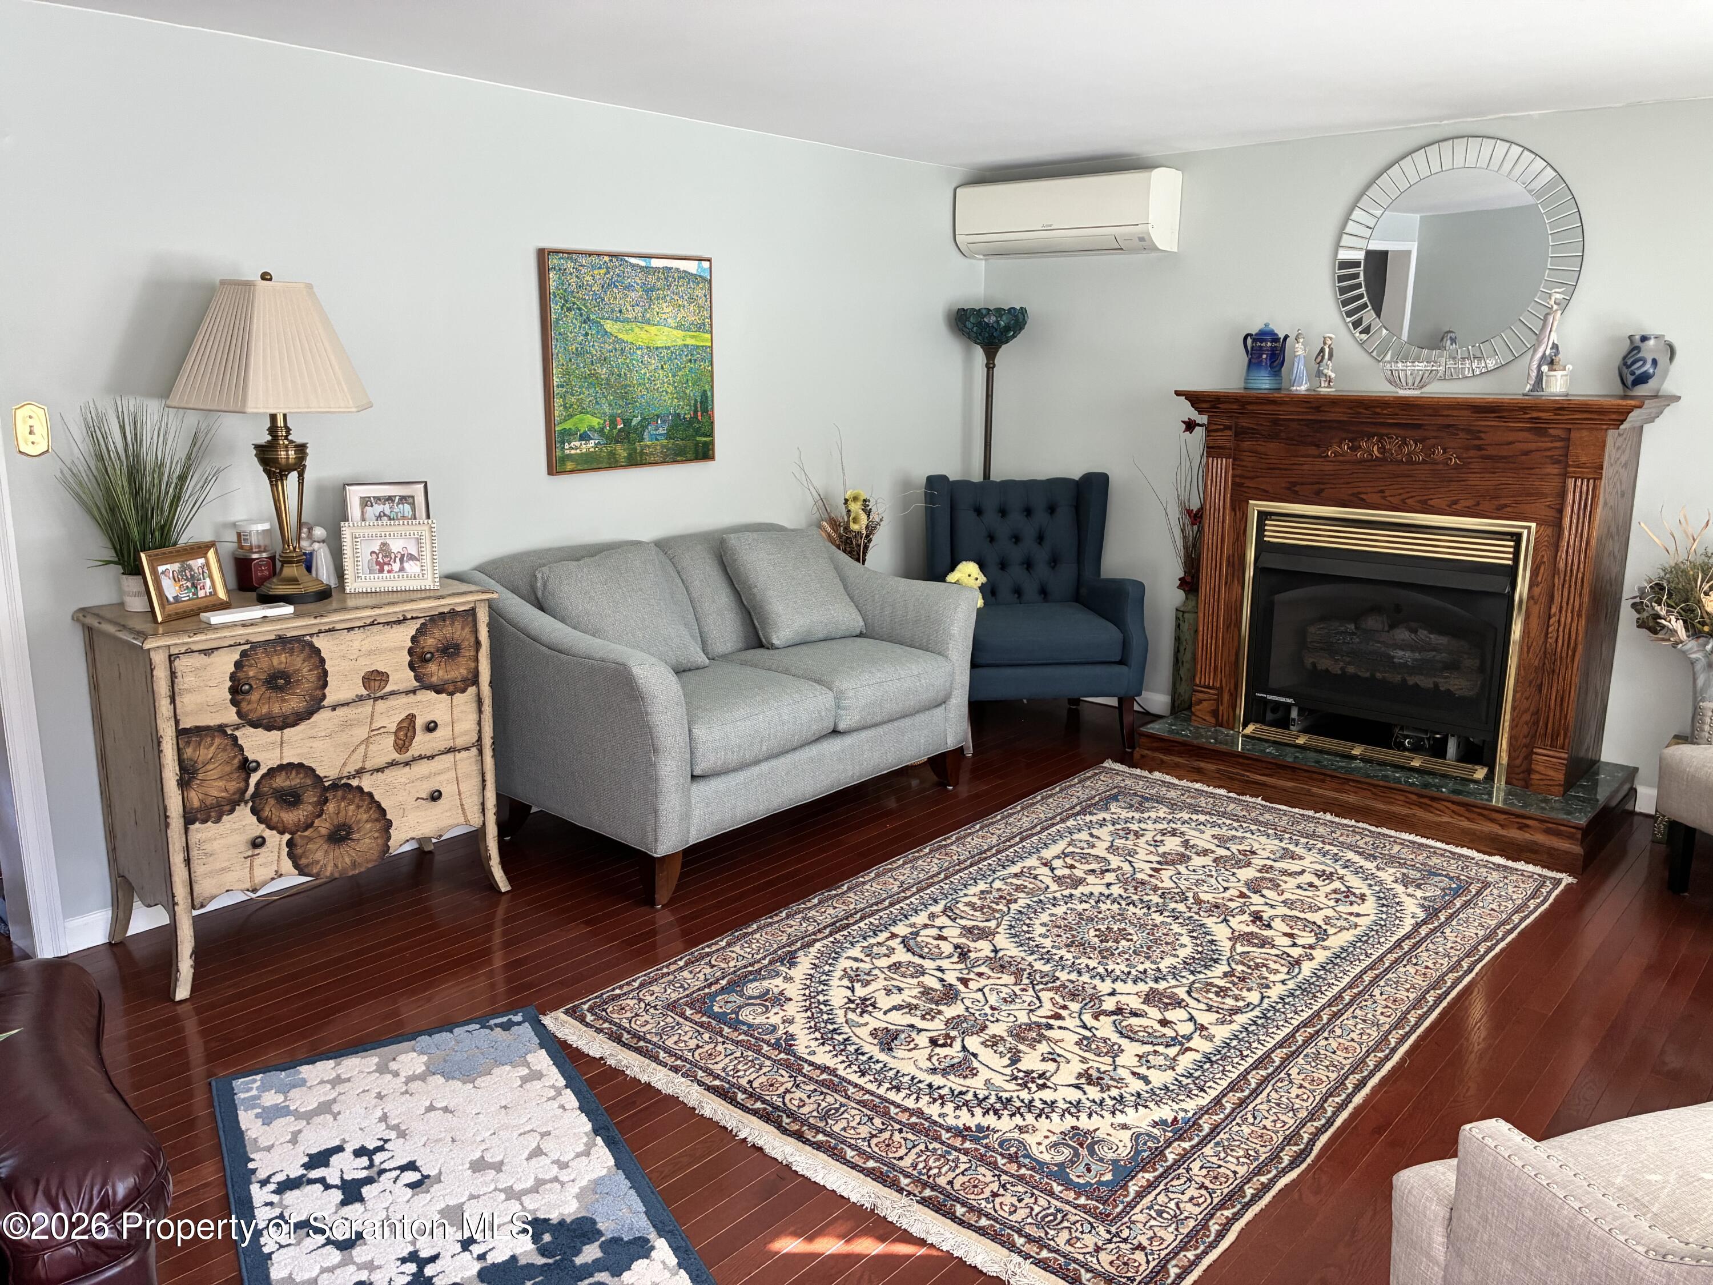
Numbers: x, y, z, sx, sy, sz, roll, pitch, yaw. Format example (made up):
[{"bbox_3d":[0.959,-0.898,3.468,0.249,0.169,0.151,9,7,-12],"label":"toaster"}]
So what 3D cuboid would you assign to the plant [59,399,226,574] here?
[{"bbox_3d":[-1.691,-0.351,3.044,0.310,0.446,0.345,11,16,40],"label":"plant"}]

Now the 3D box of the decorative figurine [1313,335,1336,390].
[{"bbox_3d":[1.700,-1.008,4.656,0.085,0.202,0.075,2,12,9],"label":"decorative figurine"}]

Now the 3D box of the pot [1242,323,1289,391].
[{"bbox_3d":[1.474,-1.017,4.592,0.130,0.233,0.168,-10,16,-40],"label":"pot"}]

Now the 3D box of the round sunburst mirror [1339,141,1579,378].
[{"bbox_3d":[2.068,-1.324,4.468,0.810,0.810,0.030,11,16,40],"label":"round sunburst mirror"}]

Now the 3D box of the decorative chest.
[{"bbox_3d":[-1.460,0.318,3.426,0.480,0.882,0.920,11,16,40],"label":"decorative chest"}]

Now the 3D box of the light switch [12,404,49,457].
[{"bbox_3d":[-1.918,-0.494,2.995,0.012,0.123,0.074,11,16,40],"label":"light switch"}]

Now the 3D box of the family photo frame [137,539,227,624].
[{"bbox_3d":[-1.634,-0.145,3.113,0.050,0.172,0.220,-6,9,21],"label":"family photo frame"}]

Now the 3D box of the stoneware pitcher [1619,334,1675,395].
[{"bbox_3d":[2.434,-0.844,3.930,0.162,0.188,0.132,2,13,6],"label":"stoneware pitcher"}]

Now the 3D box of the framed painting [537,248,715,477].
[{"bbox_3d":[-0.737,-0.926,4.256,0.042,0.689,0.679,11,16,40],"label":"framed painting"}]

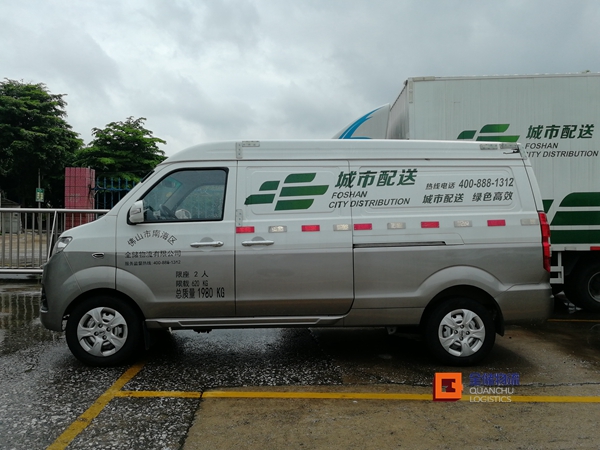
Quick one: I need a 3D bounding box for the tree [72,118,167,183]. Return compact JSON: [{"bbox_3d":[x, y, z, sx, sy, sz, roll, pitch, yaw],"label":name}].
[{"bbox_3d":[-6.900,-1.650,18.000,3.900,5.000,3.800,0,1,0],"label":"tree"}]

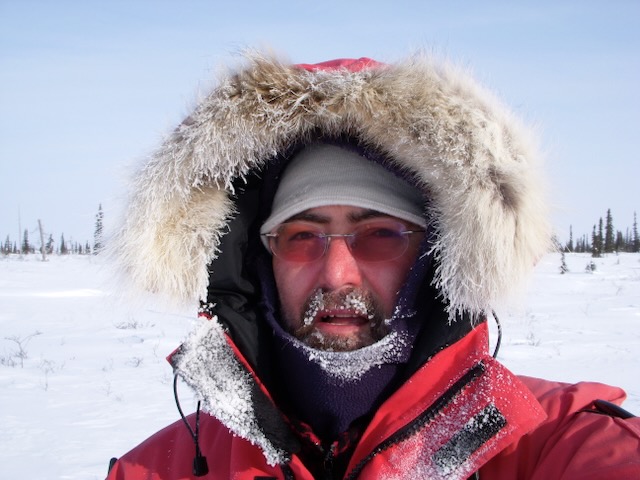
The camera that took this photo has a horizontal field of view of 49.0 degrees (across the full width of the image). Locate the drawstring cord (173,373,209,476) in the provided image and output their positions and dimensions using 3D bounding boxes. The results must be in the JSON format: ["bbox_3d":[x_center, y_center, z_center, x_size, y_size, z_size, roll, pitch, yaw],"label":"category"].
[{"bbox_3d":[-0.116,0.165,0.630,0.033,0.094,0.025,0,-1,0],"label":"drawstring cord"}]

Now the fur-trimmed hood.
[{"bbox_3d":[0.012,-0.050,0.685,0.385,0.275,0.270,0,-1,-3],"label":"fur-trimmed hood"}]

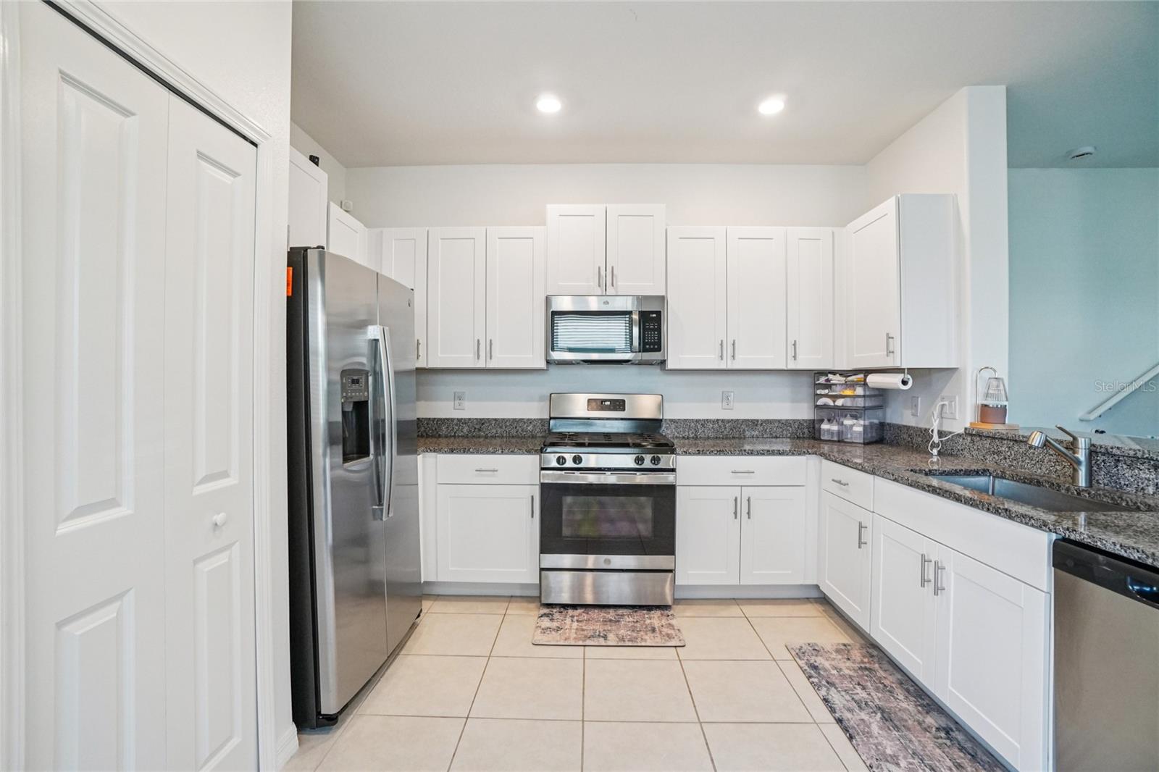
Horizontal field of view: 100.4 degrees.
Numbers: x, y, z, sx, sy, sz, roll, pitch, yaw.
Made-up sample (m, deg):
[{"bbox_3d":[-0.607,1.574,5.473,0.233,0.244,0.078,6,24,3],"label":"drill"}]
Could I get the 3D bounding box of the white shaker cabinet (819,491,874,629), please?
[{"bbox_3d":[1.659,0.880,2.506,0.575,0.578,0.495,0,0,1],"label":"white shaker cabinet"}]

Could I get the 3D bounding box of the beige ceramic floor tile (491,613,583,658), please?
[{"bbox_3d":[-0.195,1.282,2.480,0.444,0.010,0.430,0,0,1],"label":"beige ceramic floor tile"}]

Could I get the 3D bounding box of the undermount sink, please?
[{"bbox_3d":[1.570,0.485,1.745,0.410,0.210,0.720,0,0,2],"label":"undermount sink"}]

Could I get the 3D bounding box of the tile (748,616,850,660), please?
[{"bbox_3d":[1.140,1.285,2.454,0.446,0.010,0.426,0,0,1],"label":"tile"}]

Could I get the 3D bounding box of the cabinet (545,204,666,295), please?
[{"bbox_3d":[0.177,-0.873,3.253,0.764,0.580,0.335,0,0,1],"label":"cabinet"}]

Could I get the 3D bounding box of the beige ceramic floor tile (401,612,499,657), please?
[{"bbox_3d":[-0.635,1.281,2.495,0.444,0.010,0.430,0,0,1],"label":"beige ceramic floor tile"}]

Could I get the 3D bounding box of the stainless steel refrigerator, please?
[{"bbox_3d":[-1.270,0.387,2.242,0.840,1.782,0.900,0,0,1],"label":"stainless steel refrigerator"}]

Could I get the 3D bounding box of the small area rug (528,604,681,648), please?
[{"bbox_3d":[0.149,1.273,2.581,0.750,0.010,0.430,0,0,1],"label":"small area rug"}]

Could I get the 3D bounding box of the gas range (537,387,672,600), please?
[{"bbox_3d":[0.172,0.671,3.057,0.762,1.205,0.710,0,0,1],"label":"gas range"}]

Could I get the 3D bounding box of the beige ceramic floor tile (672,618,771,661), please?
[{"bbox_3d":[0.697,1.284,2.464,0.446,0.010,0.426,0,0,1],"label":"beige ceramic floor tile"}]

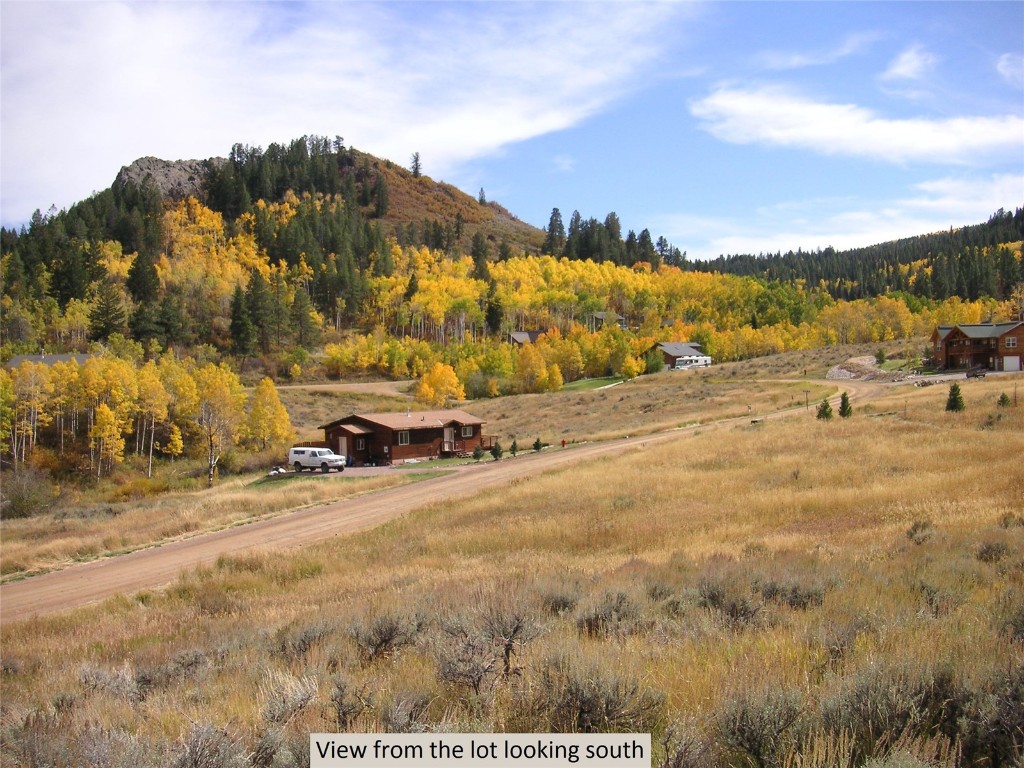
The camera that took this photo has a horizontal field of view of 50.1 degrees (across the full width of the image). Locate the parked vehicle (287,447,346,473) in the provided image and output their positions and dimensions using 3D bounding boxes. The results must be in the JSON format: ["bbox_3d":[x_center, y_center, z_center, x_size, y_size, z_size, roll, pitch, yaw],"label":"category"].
[{"bbox_3d":[-15.900,6.200,89.500,5.400,1.950,2.000,-1,0,41],"label":"parked vehicle"}]

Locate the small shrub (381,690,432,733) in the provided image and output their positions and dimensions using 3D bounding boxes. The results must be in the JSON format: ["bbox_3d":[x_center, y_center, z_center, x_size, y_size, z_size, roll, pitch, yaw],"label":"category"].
[{"bbox_3d":[-0.792,2.495,8.300,0.394,0.341,0.375,0,0,0],"label":"small shrub"}]

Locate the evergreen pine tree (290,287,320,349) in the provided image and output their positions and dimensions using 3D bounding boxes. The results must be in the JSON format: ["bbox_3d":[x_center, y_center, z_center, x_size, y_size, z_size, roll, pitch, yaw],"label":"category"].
[{"bbox_3d":[-42.451,-13.465,225.000,6.578,13.157,6.249,0,0,0],"label":"evergreen pine tree"}]

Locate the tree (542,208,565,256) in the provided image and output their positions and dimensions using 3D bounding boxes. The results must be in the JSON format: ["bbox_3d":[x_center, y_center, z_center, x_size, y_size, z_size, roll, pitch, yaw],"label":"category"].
[{"bbox_3d":[15.167,-55.002,400.000,8.200,19.000,8.200,-1,0,0],"label":"tree"}]

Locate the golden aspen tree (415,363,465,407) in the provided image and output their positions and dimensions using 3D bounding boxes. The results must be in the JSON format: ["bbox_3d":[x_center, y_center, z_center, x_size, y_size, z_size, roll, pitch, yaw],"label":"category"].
[{"bbox_3d":[-10.267,0.071,155.000,7.081,6.231,6.514,0,0,0],"label":"golden aspen tree"}]

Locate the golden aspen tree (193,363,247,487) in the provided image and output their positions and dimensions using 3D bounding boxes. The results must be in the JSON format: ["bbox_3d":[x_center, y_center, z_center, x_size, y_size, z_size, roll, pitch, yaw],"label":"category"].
[{"bbox_3d":[-22.716,3.145,85.000,4.200,9.650,4.200,-1,0,0],"label":"golden aspen tree"}]

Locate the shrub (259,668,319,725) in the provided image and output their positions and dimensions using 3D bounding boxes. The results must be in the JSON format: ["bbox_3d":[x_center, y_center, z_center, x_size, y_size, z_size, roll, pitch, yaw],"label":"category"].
[{"bbox_3d":[-1.817,2.541,8.900,0.490,0.460,0.470,-1,0,0],"label":"shrub"}]

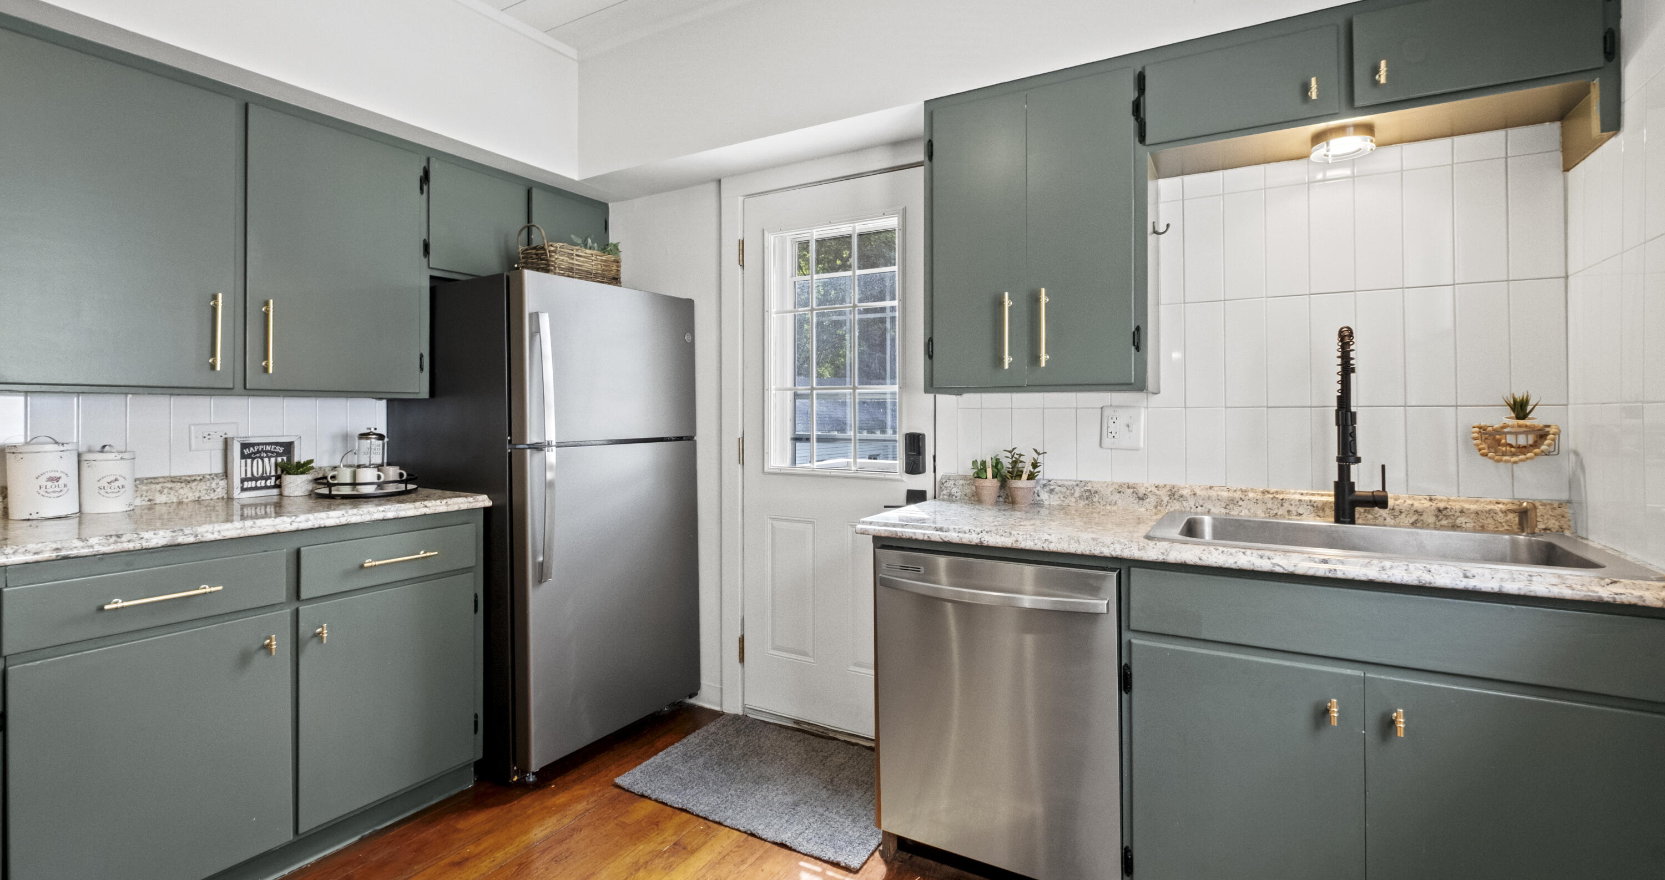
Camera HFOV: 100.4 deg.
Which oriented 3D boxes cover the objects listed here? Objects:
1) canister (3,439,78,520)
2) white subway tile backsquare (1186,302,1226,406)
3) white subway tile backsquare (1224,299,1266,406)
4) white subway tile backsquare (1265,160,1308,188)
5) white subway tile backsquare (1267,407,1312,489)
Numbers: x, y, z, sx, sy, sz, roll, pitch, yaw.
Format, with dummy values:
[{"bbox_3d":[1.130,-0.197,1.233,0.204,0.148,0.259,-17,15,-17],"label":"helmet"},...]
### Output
[{"bbox_3d":[-2.143,0.100,1.885,0.130,0.217,0.130,1,1,31],"label":"canister"},{"bbox_3d":[1.074,-0.245,1.997,0.100,0.304,0.010,0,1,30],"label":"white subway tile backsquare"},{"bbox_3d":[1.159,-0.243,1.947,0.098,0.302,0.010,0,1,30],"label":"white subway tile backsquare"},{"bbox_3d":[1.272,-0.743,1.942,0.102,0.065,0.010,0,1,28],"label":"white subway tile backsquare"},{"bbox_3d":[1.248,0.024,1.894,0.100,0.222,0.010,0,1,29],"label":"white subway tile backsquare"}]

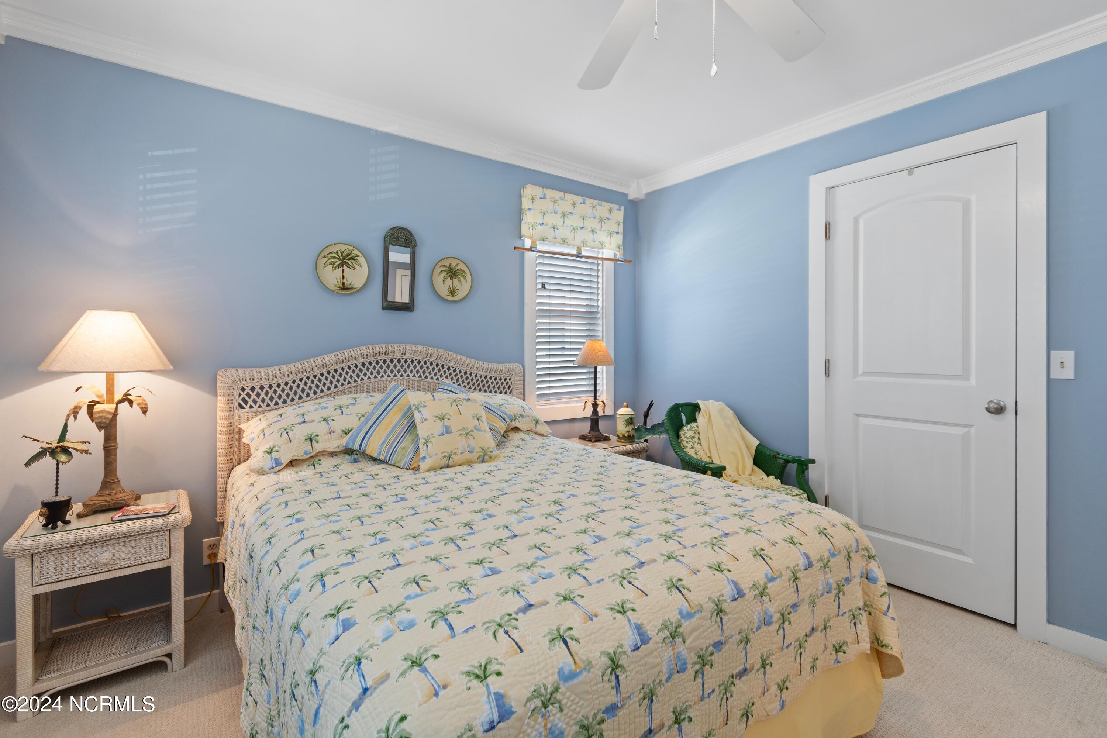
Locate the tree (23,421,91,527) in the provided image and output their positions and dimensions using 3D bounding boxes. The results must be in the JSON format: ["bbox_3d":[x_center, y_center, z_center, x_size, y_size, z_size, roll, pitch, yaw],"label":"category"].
[{"bbox_3d":[-1.766,0.374,1.644,0.193,0.365,0.183,-1,2,-36],"label":"tree"}]

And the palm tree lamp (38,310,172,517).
[{"bbox_3d":[-1.645,0.156,1.712,0.360,0.730,0.360,-1,2,-35],"label":"palm tree lamp"}]

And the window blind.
[{"bbox_3d":[0.119,-0.345,3.203,0.580,1.170,0.055,-1,2,-35],"label":"window blind"}]

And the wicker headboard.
[{"bbox_3d":[-0.859,0.265,2.542,1.624,0.792,0.076,-1,2,-36],"label":"wicker headboard"}]

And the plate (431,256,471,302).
[{"bbox_3d":[-0.603,-0.536,2.763,0.261,0.266,0.028,-1,2,-36],"label":"plate"}]

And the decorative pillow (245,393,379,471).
[{"bbox_3d":[-0.992,0.266,2.079,0.690,0.420,0.180,-1,-37,-35],"label":"decorative pillow"}]

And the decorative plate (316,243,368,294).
[{"bbox_3d":[-1.103,-0.526,2.418,0.261,0.264,0.028,-1,2,-36],"label":"decorative plate"}]

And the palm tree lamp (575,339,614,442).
[{"bbox_3d":[0.286,0.147,3.192,0.274,0.690,0.274,-1,1,0],"label":"palm tree lamp"}]

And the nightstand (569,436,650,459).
[{"bbox_3d":[0.307,0.783,3.150,0.477,0.573,0.411,-1,2,-36],"label":"nightstand"}]

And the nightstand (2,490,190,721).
[{"bbox_3d":[-1.689,0.848,1.769,0.469,0.565,0.406,-1,2,-36],"label":"nightstand"}]

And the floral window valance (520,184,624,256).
[{"bbox_3d":[0.147,-0.977,3.137,0.810,0.370,0.100,-1,2,-35],"label":"floral window valance"}]

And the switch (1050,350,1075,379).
[{"bbox_3d":[2.043,-0.017,1.851,0.012,0.115,0.071,-1,2,-40],"label":"switch"}]

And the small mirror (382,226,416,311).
[{"bbox_3d":[-0.865,-0.562,2.582,0.183,0.462,0.030,-1,2,-36],"label":"small mirror"}]

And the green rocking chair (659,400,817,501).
[{"bbox_3d":[0.982,0.633,2.640,0.650,0.840,0.770,-1,2,-21],"label":"green rocking chair"}]

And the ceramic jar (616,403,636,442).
[{"bbox_3d":[0.462,0.336,2.930,0.118,0.250,0.118,0,1,0],"label":"ceramic jar"}]

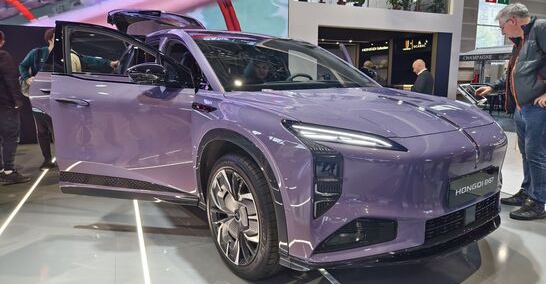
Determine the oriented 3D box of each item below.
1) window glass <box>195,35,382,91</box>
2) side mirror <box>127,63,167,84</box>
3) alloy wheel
[{"bbox_3d":[0.138,-0.659,2.940,1.481,0.121,0.846,-8,44,-38],"label":"window glass"},{"bbox_3d":[-0.779,-0.430,2.279,0.180,0.130,0.220,2,10,12],"label":"side mirror"},{"bbox_3d":[-0.161,0.421,2.146,0.212,0.566,0.566,-7,12,-37],"label":"alloy wheel"}]

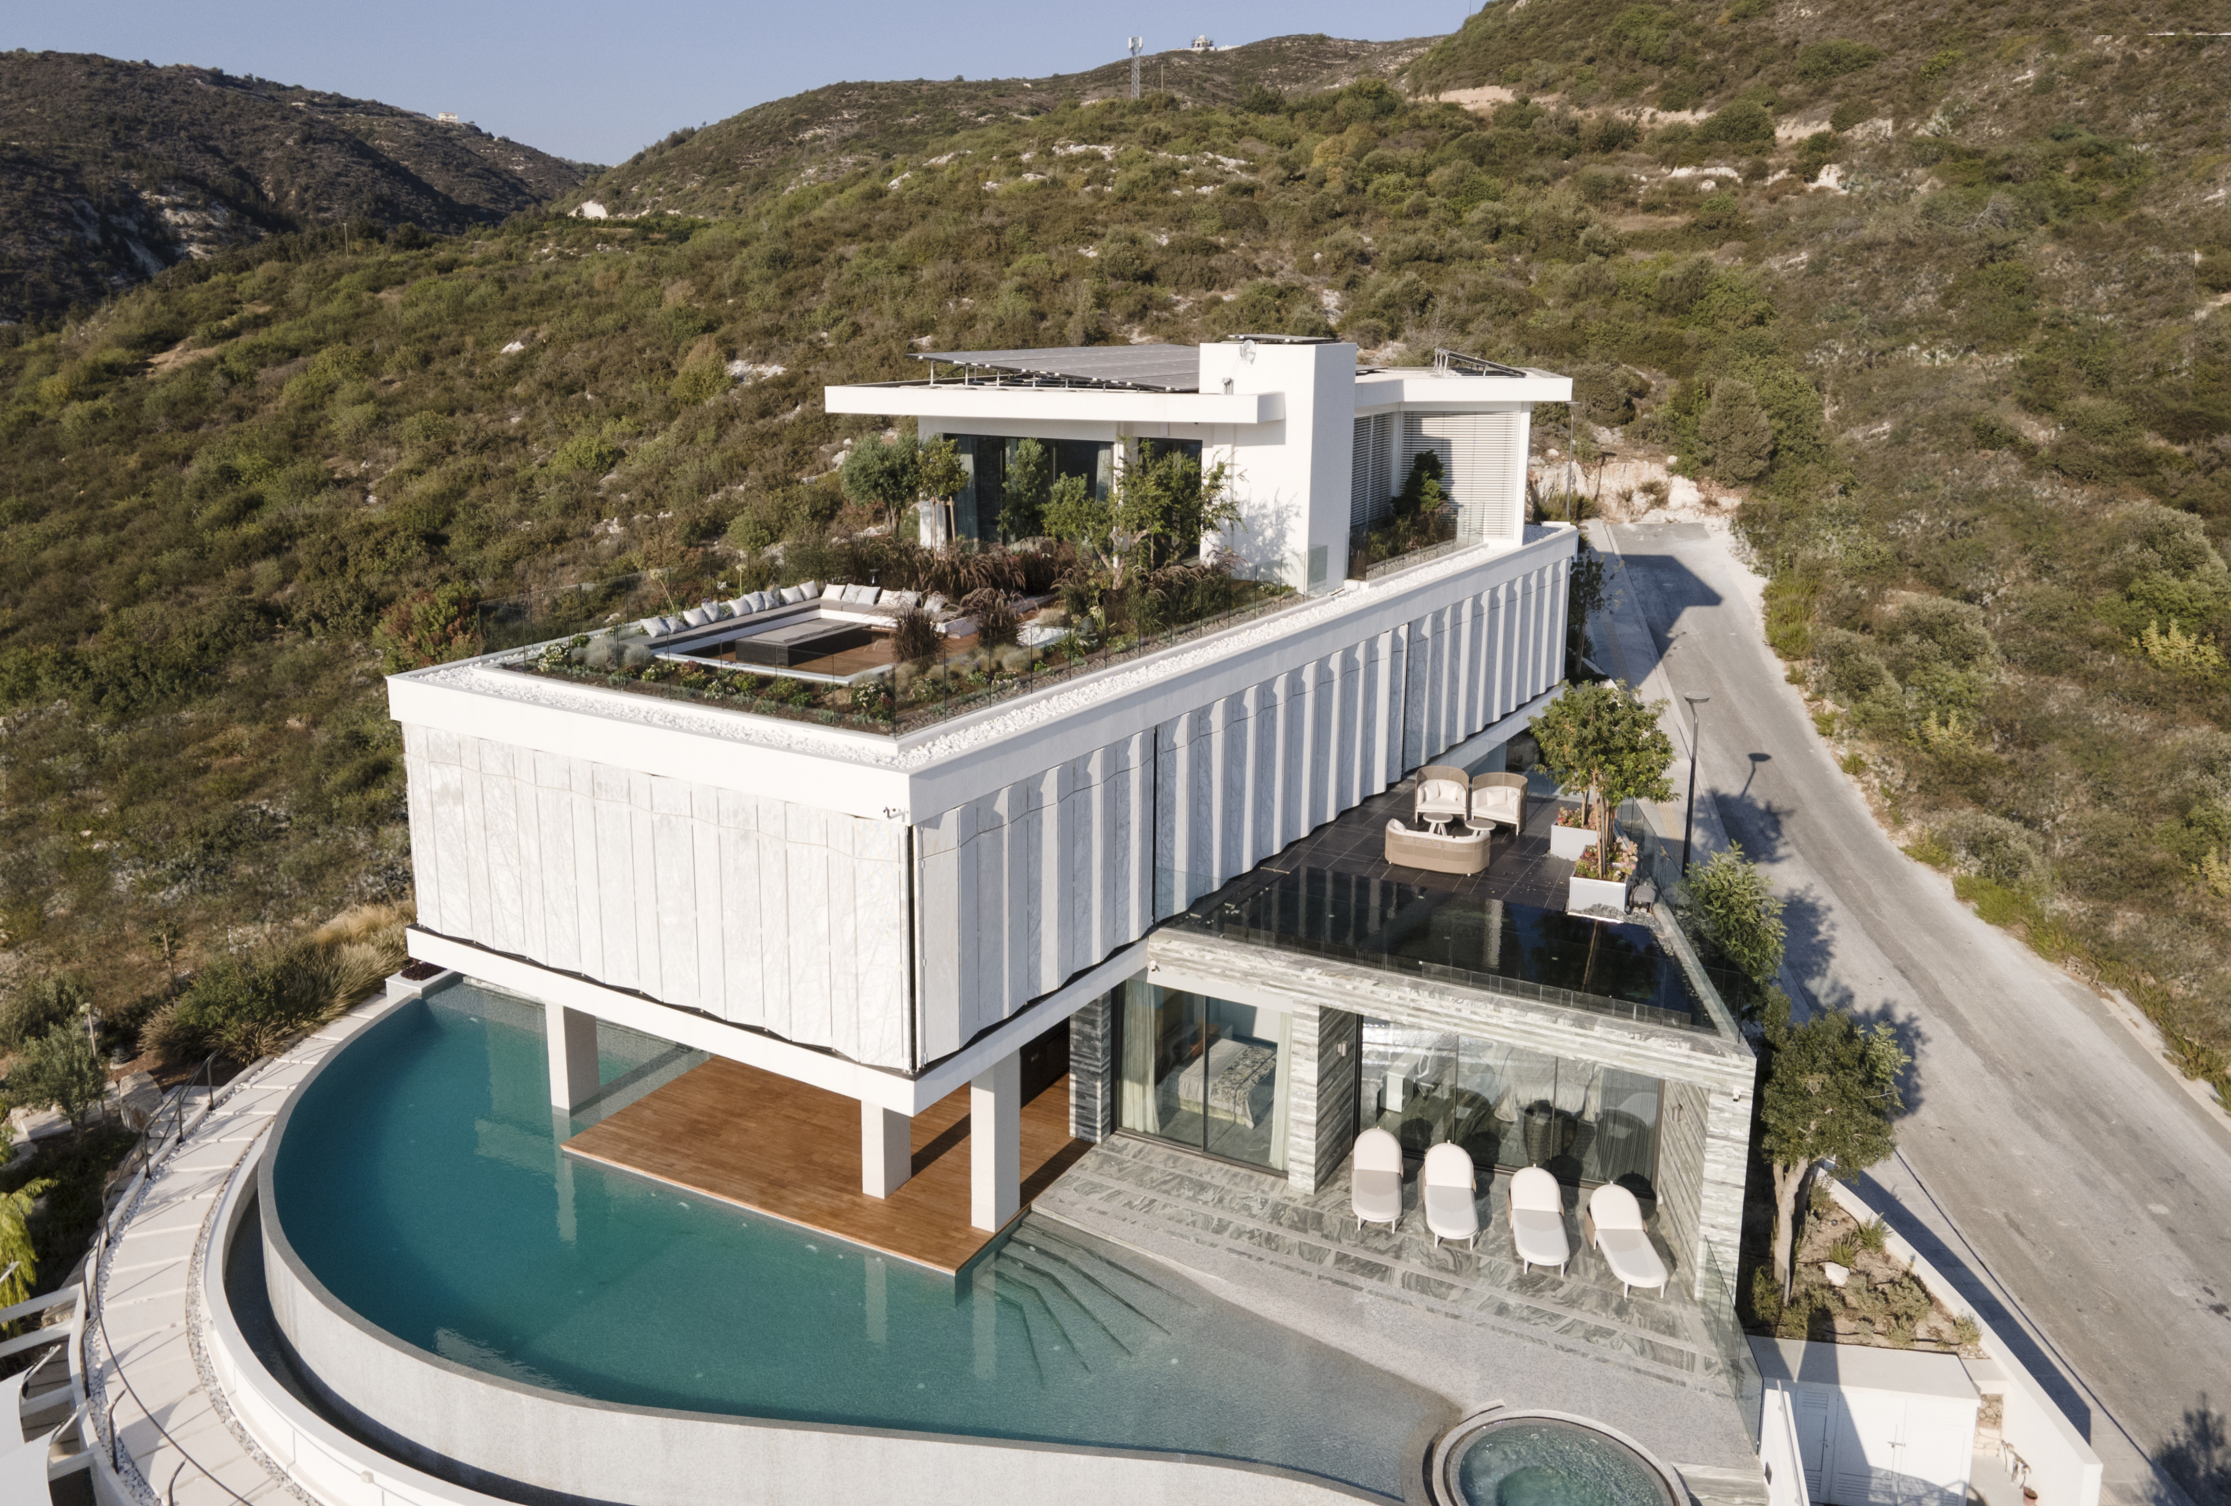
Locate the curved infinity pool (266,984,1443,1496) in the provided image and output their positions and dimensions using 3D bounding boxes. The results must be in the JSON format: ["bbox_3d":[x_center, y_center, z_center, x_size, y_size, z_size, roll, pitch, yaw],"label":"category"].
[{"bbox_3d":[-6.177,7.926,23.939,23.221,1.300,8.736,10,17,31],"label":"curved infinity pool"}]

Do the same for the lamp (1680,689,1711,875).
[{"bbox_3d":[10.097,1.091,27.266,0.500,4.350,0.420,8,16,27],"label":"lamp"}]

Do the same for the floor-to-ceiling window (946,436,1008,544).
[{"bbox_3d":[-3.167,-5.888,35.461,1.617,2.700,0.100,9,17,28],"label":"floor-to-ceiling window"}]

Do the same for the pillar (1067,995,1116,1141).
[{"bbox_3d":[-0.335,5.029,26.191,0.530,3.100,0.600,9,17,28],"label":"pillar"}]

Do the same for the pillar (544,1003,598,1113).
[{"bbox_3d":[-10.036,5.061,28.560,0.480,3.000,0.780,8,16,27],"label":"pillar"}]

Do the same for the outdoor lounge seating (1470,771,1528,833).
[{"bbox_3d":[8.047,1.001,32.295,1.120,1.080,0.920,9,16,31],"label":"outdoor lounge seating"}]

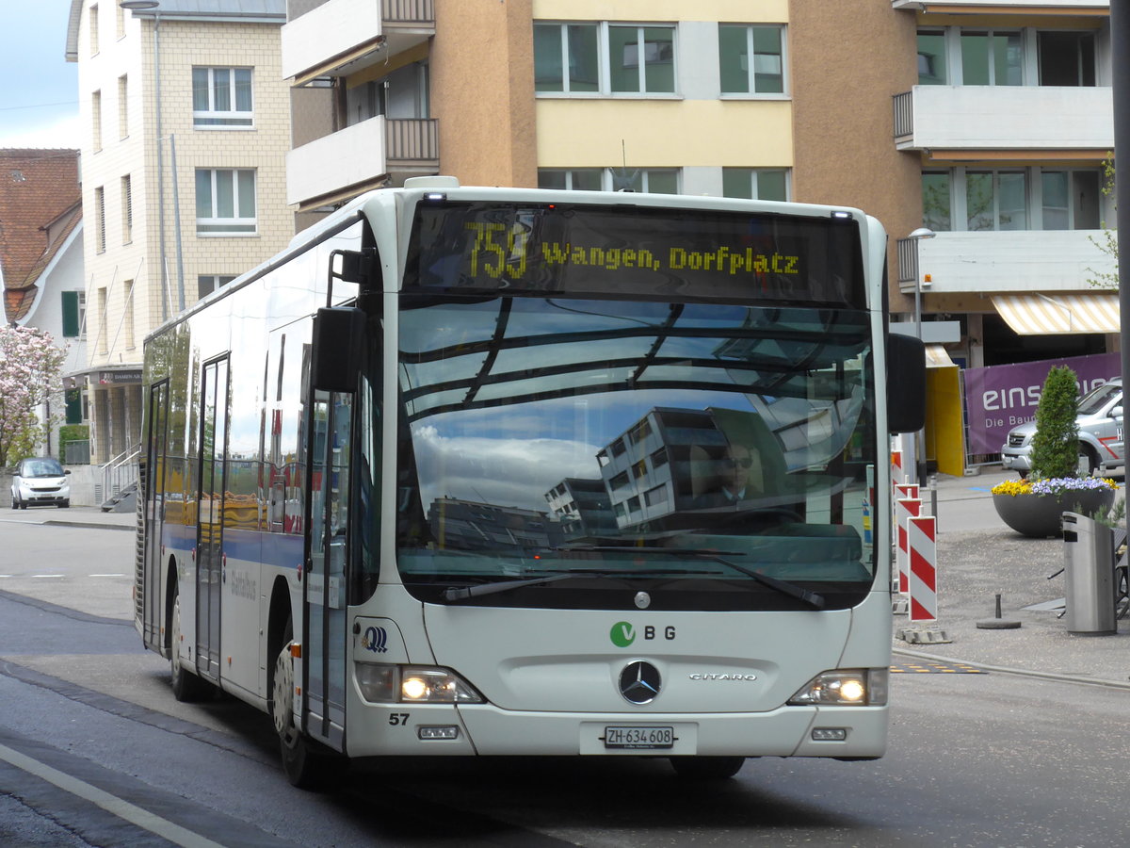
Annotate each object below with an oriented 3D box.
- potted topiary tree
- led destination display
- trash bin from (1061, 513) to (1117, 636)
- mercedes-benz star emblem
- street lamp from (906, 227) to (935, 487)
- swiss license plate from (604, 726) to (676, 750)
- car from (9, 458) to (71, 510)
[{"bbox_3d":[6.458,0.360,41.800,1.640,2.280,1.640,-2,-1,-9],"label":"potted topiary tree"},{"bbox_3d":[0.327,-0.763,14.420,2.100,0.425,0.140,2,-2,-12],"label":"led destination display"},{"bbox_3d":[5.066,1.438,30.500,0.470,1.170,0.470,-2,-1,0],"label":"trash bin"},{"bbox_3d":[0.338,1.157,14.200,0.197,0.197,0.035,2,-2,-12],"label":"mercedes-benz star emblem"},{"bbox_3d":[6.199,-1.143,54.500,0.480,4.450,0.320,-2,-1,27],"label":"street lamp"},{"bbox_3d":[0.334,1.404,14.160,0.312,0.097,0.020,2,-2,-12],"label":"swiss license plate"},{"bbox_3d":[-15.908,1.793,96.000,1.560,1.540,2.680,-2,-1,-14],"label":"car"}]

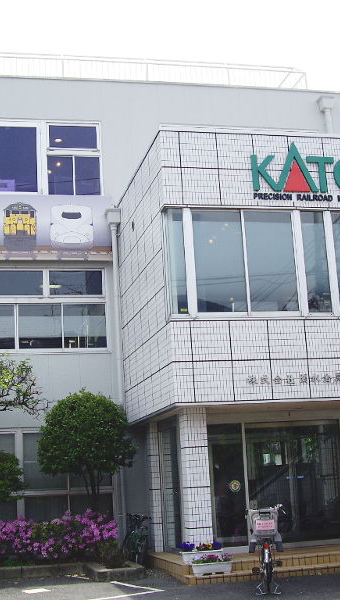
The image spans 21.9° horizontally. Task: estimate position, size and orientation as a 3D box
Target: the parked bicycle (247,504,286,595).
[{"bbox_3d":[1.378,3.593,12.688,0.570,1.080,1.750,-4,-11,5],"label":"parked bicycle"}]

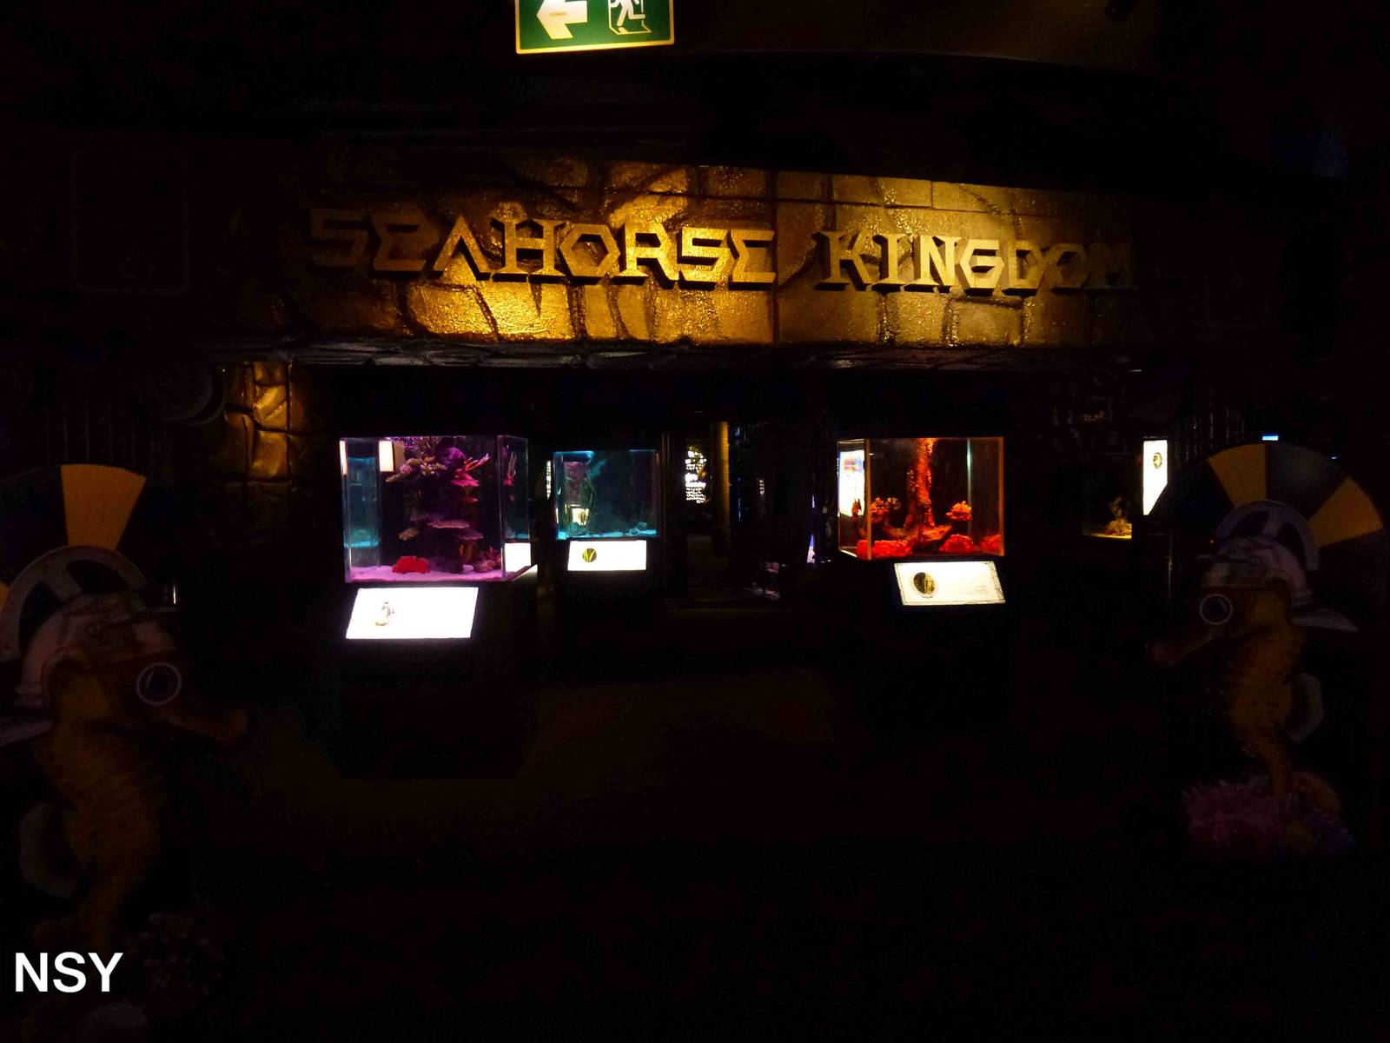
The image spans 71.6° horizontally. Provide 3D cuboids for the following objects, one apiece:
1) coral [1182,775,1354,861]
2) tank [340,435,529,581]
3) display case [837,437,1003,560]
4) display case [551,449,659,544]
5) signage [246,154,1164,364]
[{"bbox_3d":[2.190,1.099,3.695,0.567,0.278,0.227,-2,4,-10],"label":"coral"},{"bbox_3d":[-1.304,-0.074,4.973,0.772,0.700,0.670,-1,4,2],"label":"tank"},{"bbox_3d":[1.341,-0.148,5.817,0.795,0.684,0.670,-1,4,-6],"label":"display case"},{"bbox_3d":[-0.663,-0.210,7.618,0.778,0.670,0.649,-1,4,1],"label":"display case"},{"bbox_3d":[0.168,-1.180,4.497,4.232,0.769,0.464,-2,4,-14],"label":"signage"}]

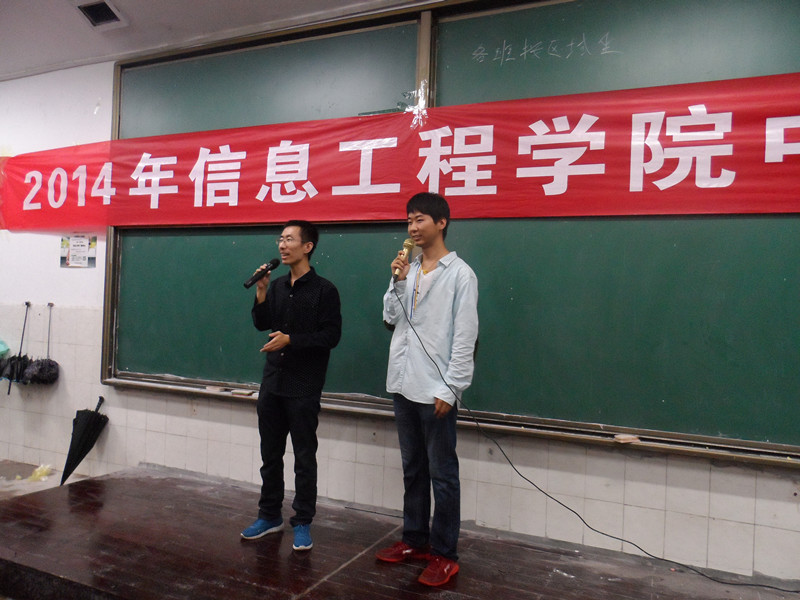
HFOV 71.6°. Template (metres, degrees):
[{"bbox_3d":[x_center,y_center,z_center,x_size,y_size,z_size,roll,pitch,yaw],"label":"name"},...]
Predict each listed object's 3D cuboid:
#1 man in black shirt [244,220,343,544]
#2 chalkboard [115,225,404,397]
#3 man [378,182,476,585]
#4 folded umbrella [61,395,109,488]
[{"bbox_3d":[-0.565,0.421,2.933,0.510,1.675,0.460,2,0,28],"label":"man in black shirt"},{"bbox_3d":[-1.069,0.030,3.784,2.480,1.131,0.050,2,0,22],"label":"chalkboard"},{"bbox_3d":[0.147,0.384,2.666,0.510,1.800,0.420,2,0,40],"label":"man"},{"bbox_3d":[-2.417,1.079,4.244,0.200,0.710,0.170,18,-9,22],"label":"folded umbrella"}]

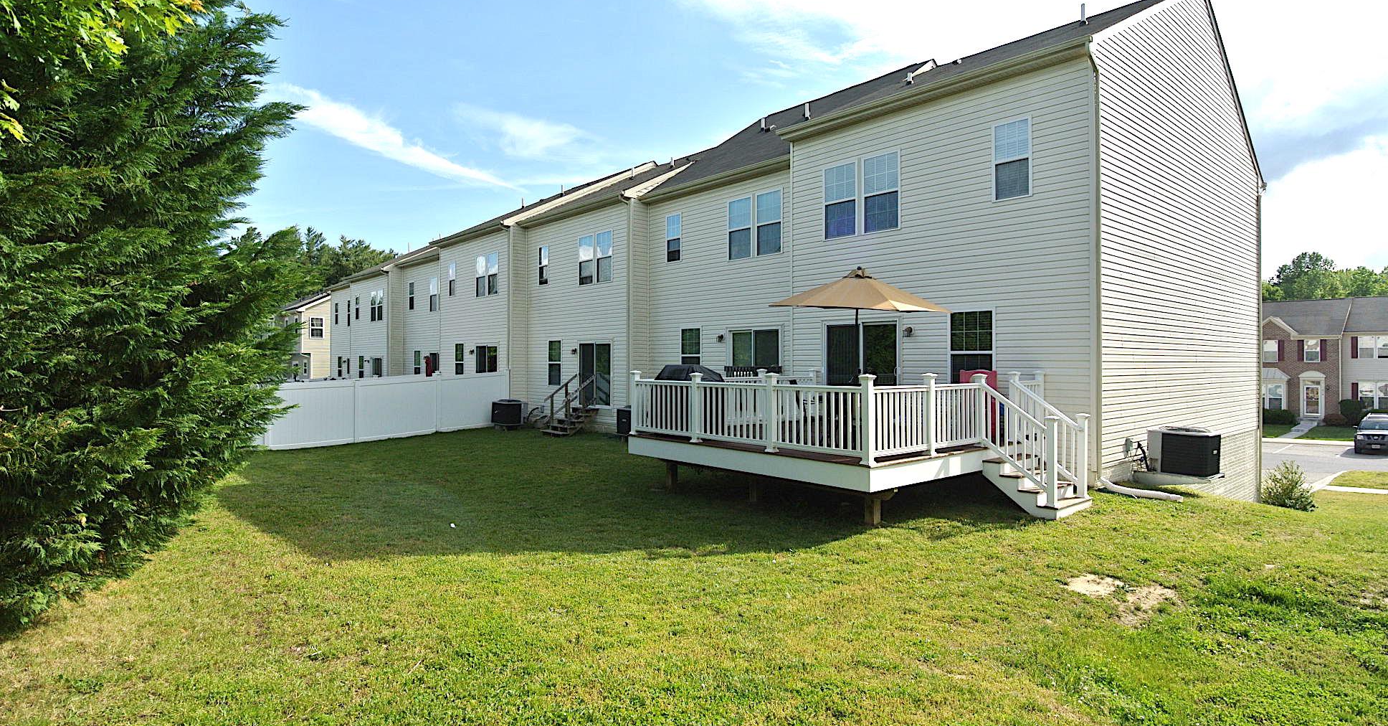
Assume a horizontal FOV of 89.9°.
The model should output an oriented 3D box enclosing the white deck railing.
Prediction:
[{"bbox_3d":[2.542,0.997,10.854,4.624,1.713,5.757,0,0,-40],"label":"white deck railing"}]

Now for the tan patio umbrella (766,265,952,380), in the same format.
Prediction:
[{"bbox_3d":[2.362,-0.100,10.000,2.600,2.560,2.450,0,0,5],"label":"tan patio umbrella"}]

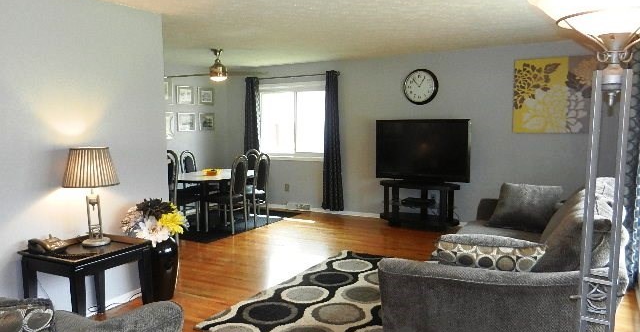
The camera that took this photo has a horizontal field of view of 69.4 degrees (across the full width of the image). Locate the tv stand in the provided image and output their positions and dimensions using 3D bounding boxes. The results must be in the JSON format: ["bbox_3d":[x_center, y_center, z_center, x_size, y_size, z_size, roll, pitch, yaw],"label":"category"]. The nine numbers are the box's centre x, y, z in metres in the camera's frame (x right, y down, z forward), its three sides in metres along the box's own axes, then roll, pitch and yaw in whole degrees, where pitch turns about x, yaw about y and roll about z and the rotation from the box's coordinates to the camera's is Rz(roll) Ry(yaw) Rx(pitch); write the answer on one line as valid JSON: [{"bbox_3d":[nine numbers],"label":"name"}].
[{"bbox_3d":[1.343,0.567,6.492,1.140,0.600,0.410,3,7,31],"label":"tv stand"}]

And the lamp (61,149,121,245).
[{"bbox_3d":[-1.622,0.213,3.339,0.416,0.693,0.416,3,6,30],"label":"lamp"}]

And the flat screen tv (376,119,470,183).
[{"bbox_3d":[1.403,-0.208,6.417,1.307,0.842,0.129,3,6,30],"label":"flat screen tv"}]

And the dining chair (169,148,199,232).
[{"bbox_3d":[-1.843,0.368,6.044,0.455,1.069,0.535,3,6,30],"label":"dining chair"}]

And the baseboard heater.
[{"bbox_3d":[-0.377,0.683,7.783,0.465,0.109,0.059,3,6,30],"label":"baseboard heater"}]

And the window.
[{"bbox_3d":[-0.438,-0.733,7.722,1.440,1.280,0.100,3,7,31],"label":"window"}]

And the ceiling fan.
[{"bbox_3d":[-1.325,-1.306,6.028,1.300,0.420,1.300,3,7,31],"label":"ceiling fan"}]

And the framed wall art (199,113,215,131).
[{"bbox_3d":[-1.948,-0.768,8.070,0.030,0.295,0.375,3,7,31],"label":"framed wall art"}]

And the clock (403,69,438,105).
[{"bbox_3d":[1.428,-1.109,6.519,0.505,0.505,0.060,3,7,31],"label":"clock"}]

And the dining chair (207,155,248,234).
[{"bbox_3d":[-1.212,0.368,6.260,0.515,1.030,0.436,3,6,30],"label":"dining chair"}]

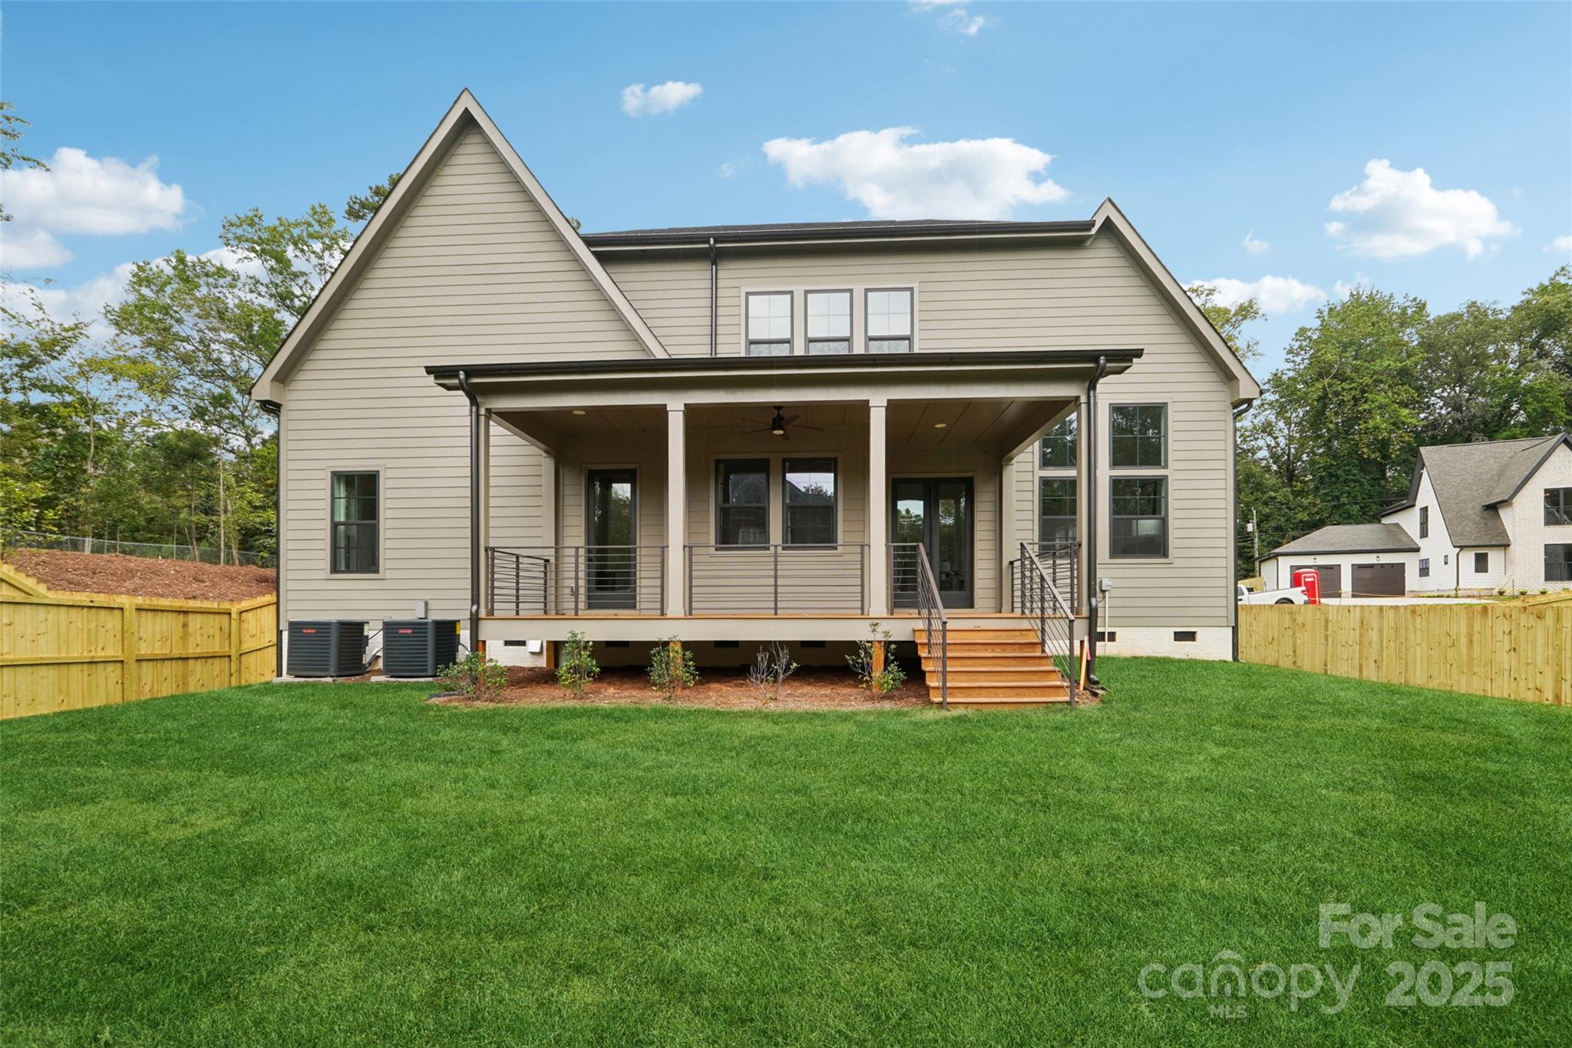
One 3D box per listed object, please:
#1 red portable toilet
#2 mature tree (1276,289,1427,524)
[{"bbox_3d":[31.400,3.900,39.500,1.120,2.300,1.180,-1,-3,19],"label":"red portable toilet"},{"bbox_3d":[51.400,-7.100,60.000,11.500,28.500,11.500,-2,-4,41],"label":"mature tree"}]

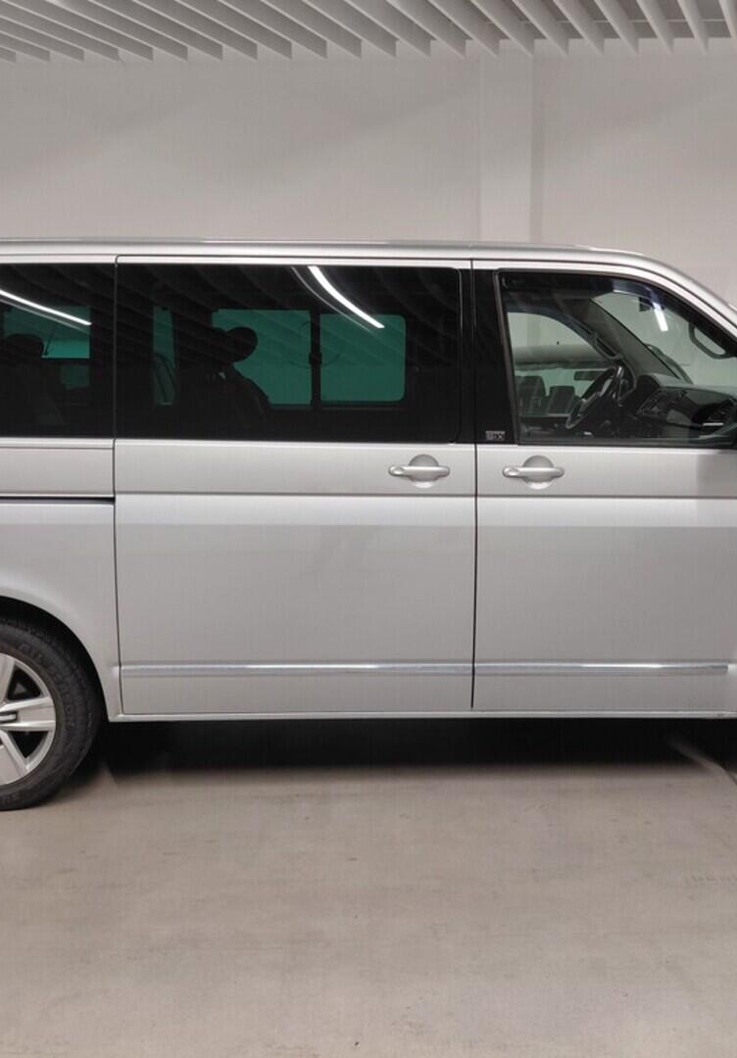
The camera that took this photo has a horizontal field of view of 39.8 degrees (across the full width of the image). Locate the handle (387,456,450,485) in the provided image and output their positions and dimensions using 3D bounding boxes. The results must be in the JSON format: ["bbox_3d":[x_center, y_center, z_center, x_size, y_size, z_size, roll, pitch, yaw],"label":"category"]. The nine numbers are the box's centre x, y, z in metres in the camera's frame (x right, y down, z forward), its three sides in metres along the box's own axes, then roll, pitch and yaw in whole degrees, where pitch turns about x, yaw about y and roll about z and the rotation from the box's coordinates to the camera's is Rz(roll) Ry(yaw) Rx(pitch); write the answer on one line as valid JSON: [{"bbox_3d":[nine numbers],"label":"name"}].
[{"bbox_3d":[0.165,-0.186,3.277,0.200,0.095,0.055,0,9,-1],"label":"handle"}]

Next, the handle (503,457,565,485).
[{"bbox_3d":[0.533,-0.183,3.287,0.200,0.095,0.055,0,9,-1],"label":"handle"}]

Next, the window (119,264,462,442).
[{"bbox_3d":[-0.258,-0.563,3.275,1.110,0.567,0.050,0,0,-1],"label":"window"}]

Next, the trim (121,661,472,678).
[{"bbox_3d":[-0.235,0.470,3.384,1.165,0.042,0.022,0,9,-1],"label":"trim"}]

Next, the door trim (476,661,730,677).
[{"bbox_3d":[0.782,0.471,3.410,0.850,0.042,0.022,0,9,-1],"label":"door trim"}]

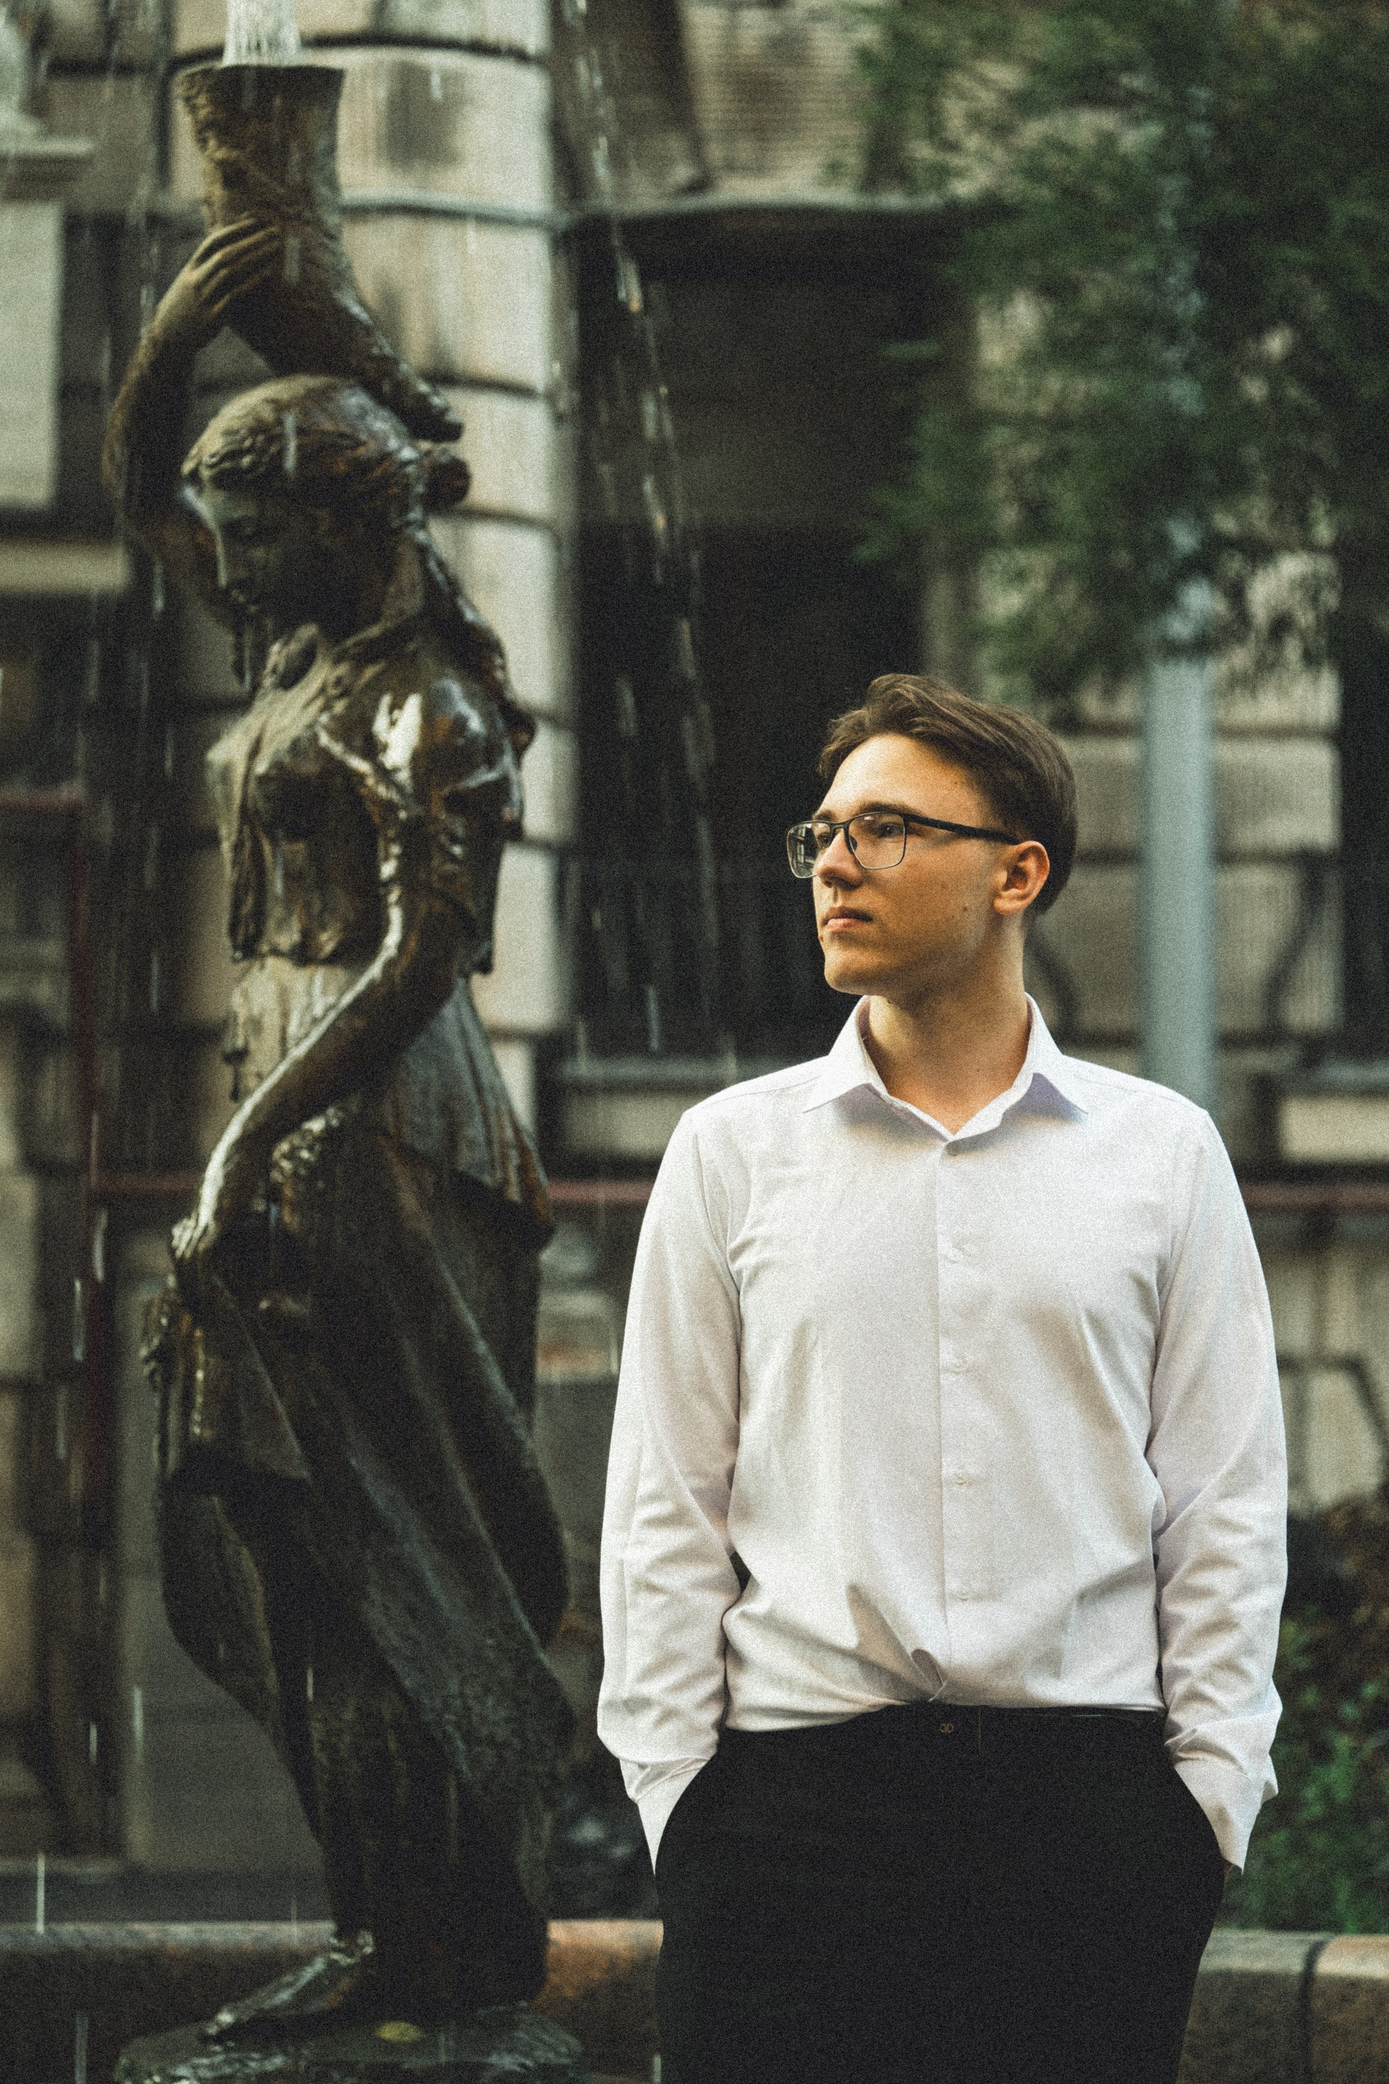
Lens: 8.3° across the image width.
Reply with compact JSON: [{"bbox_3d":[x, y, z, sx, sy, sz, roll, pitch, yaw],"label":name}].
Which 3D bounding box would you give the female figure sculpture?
[{"bbox_3d":[-0.338,0.084,9.100,0.440,1.720,0.490,0,0,-25],"label":"female figure sculpture"}]

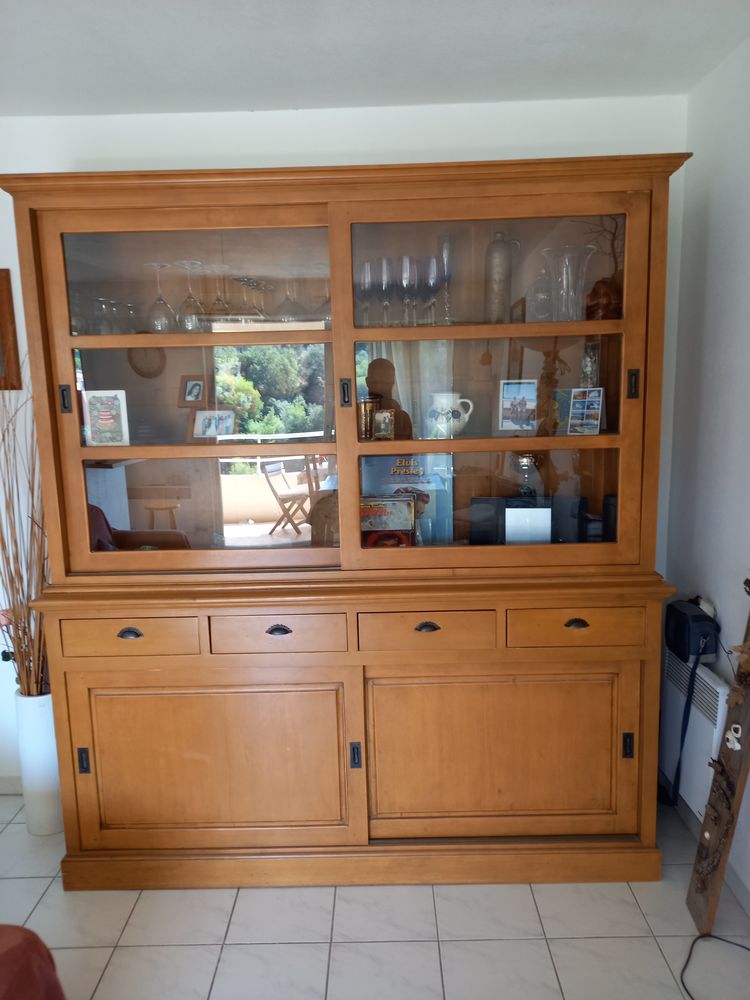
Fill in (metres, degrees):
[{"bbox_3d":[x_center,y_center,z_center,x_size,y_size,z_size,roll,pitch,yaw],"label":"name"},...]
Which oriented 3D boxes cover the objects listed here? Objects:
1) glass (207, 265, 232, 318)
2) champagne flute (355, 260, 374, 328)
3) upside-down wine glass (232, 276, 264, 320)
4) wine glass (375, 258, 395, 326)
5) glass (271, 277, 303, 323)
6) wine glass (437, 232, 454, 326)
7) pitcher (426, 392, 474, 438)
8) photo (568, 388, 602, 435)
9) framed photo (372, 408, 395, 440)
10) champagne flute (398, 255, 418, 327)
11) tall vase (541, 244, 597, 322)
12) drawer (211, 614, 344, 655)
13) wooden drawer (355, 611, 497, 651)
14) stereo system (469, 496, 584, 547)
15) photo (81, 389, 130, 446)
[{"bbox_3d":[-0.489,-0.622,2.265,0.082,0.207,0.082,-1,9,0],"label":"glass"},{"bbox_3d":[-0.029,-0.633,2.272,0.063,0.215,0.063,-1,8,1],"label":"champagne flute"},{"bbox_3d":[-0.401,-0.625,2.273,0.092,0.160,0.092,-1,9,0],"label":"upside-down wine glass"},{"bbox_3d":[0.031,-0.622,2.193,0.062,0.212,0.062,-1,8,1],"label":"wine glass"},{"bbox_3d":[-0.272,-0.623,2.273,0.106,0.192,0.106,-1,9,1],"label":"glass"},{"bbox_3d":[0.221,-0.675,2.232,0.062,0.281,0.062,-1,9,1],"label":"wine glass"},{"bbox_3d":[0.238,-0.265,2.290,0.147,0.145,0.128,-2,9,-5],"label":"pitcher"},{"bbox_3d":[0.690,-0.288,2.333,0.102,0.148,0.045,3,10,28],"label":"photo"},{"bbox_3d":[0.026,-0.232,2.247,0.067,0.099,0.026,-1,1,4],"label":"framed photo"},{"bbox_3d":[0.101,-0.636,2.214,0.060,0.226,0.060,-1,9,1],"label":"champagne flute"},{"bbox_3d":[0.600,-0.652,2.223,0.172,0.235,0.172,-1,8,1],"label":"tall vase"},{"bbox_3d":[-0.282,0.370,2.327,0.408,0.116,0.400,-1,8,1],"label":"drawer"},{"bbox_3d":[0.158,0.360,2.322,0.408,0.116,0.400,-1,8,1],"label":"wooden drawer"},{"bbox_3d":[0.489,0.088,2.330,0.342,0.172,0.200,-1,9,0],"label":"stereo system"},{"bbox_3d":[-0.848,-0.255,2.288,0.133,0.184,0.030,-2,1,-3],"label":"photo"}]

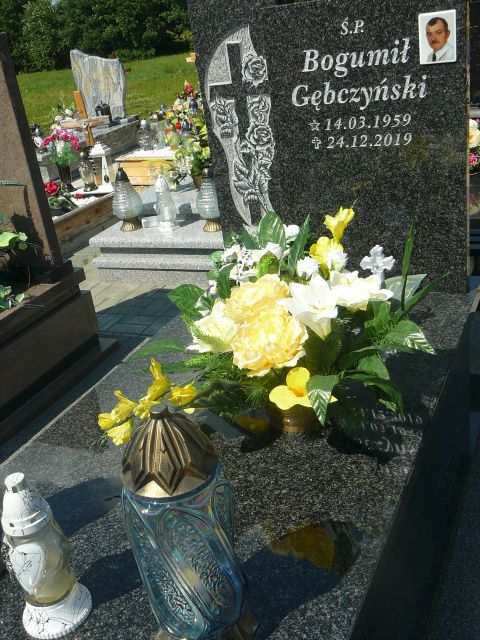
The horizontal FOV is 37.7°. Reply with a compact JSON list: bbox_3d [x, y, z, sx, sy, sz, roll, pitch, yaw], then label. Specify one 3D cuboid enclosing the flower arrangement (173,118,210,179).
[{"bbox_3d":[-0.294,-1.085,4.446,0.274,0.355,0.254,5,28,26],"label":"flower arrangement"}]

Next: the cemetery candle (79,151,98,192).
[{"bbox_3d":[-1.073,-1.051,4.946,0.102,0.269,0.102,5,28,26],"label":"cemetery candle"}]

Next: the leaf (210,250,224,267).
[{"bbox_3d":[-0.055,-0.152,1.725,0.039,0.035,0.025,-4,25,9],"label":"leaf"}]

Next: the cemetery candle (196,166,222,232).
[{"bbox_3d":[-0.169,-0.633,3.693,0.147,0.332,0.147,5,28,26],"label":"cemetery candle"}]

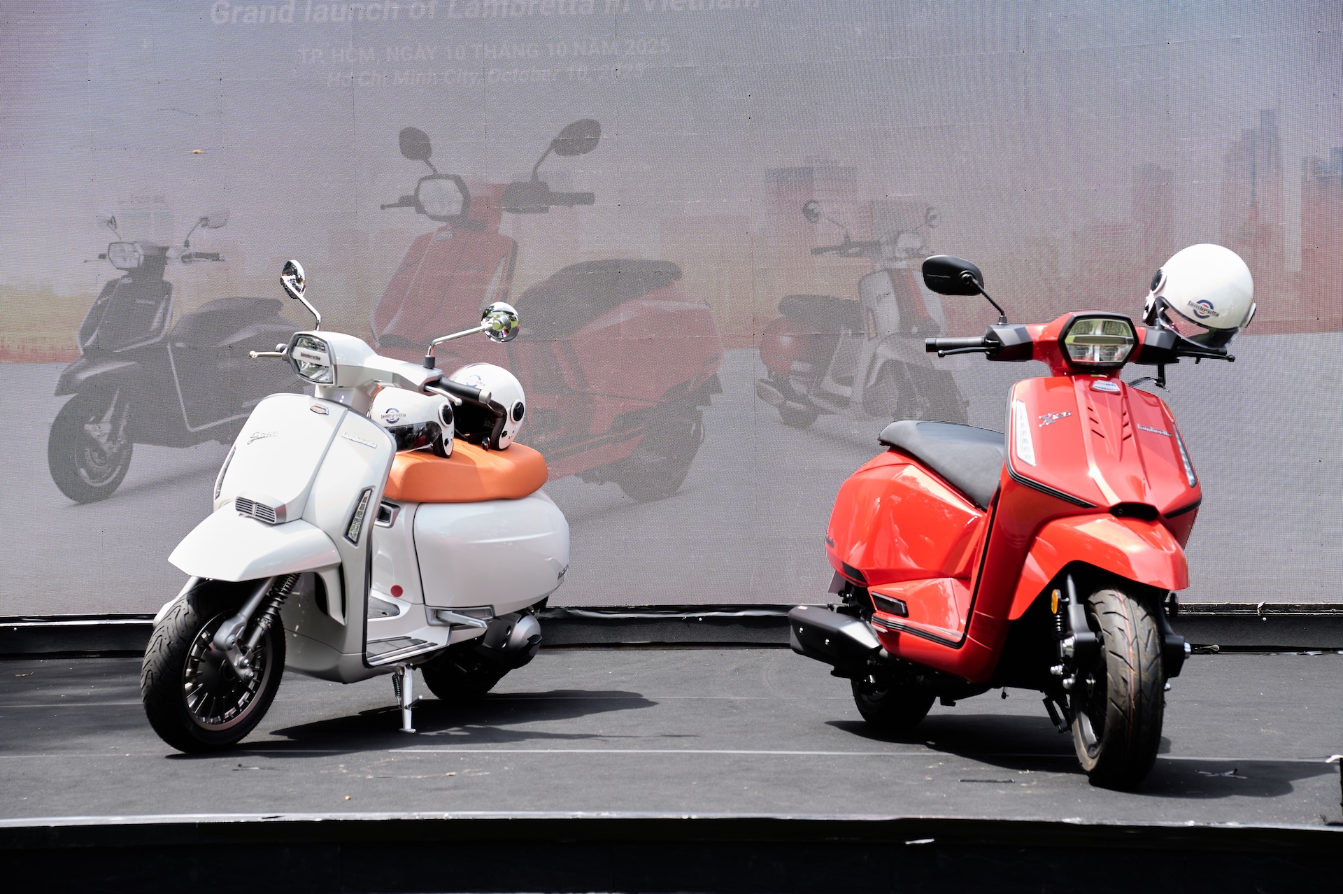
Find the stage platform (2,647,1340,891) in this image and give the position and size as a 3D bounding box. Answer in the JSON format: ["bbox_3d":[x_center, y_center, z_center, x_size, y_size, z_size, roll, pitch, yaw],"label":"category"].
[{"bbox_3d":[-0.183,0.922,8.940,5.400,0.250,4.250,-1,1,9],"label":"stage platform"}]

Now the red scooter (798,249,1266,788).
[{"bbox_3d":[0.916,0.153,7.879,0.830,1.290,1.906,-1,1,-18],"label":"red scooter"}]

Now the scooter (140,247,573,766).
[{"bbox_3d":[-0.872,0.157,8.815,0.800,1.310,1.877,0,1,28],"label":"scooter"}]

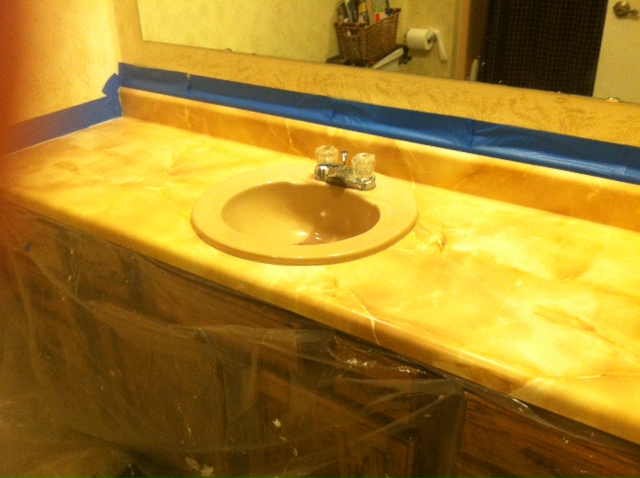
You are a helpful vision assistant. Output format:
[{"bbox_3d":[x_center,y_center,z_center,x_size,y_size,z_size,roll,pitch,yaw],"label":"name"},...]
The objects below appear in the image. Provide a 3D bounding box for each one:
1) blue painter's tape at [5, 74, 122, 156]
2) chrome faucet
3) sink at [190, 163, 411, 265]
[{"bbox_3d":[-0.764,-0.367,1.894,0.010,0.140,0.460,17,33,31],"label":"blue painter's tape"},{"bbox_3d":[0.035,-0.156,1.478,0.154,0.082,0.132,17,33,31],"label":"chrome faucet"},{"bbox_3d":[-0.032,-0.006,1.444,0.483,0.160,0.483,17,33,31],"label":"sink"}]

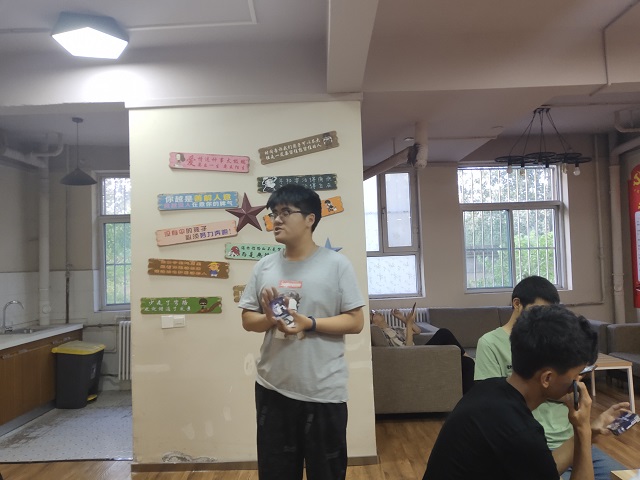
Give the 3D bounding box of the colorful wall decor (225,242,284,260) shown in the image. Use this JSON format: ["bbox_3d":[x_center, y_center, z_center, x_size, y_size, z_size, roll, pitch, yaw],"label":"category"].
[{"bbox_3d":[-0.407,0.102,3.509,0.570,0.110,0.020,4,-2,2],"label":"colorful wall decor"}]

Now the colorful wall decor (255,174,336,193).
[{"bbox_3d":[-0.164,-0.411,3.522,0.582,0.116,0.020,-2,-3,2],"label":"colorful wall decor"}]

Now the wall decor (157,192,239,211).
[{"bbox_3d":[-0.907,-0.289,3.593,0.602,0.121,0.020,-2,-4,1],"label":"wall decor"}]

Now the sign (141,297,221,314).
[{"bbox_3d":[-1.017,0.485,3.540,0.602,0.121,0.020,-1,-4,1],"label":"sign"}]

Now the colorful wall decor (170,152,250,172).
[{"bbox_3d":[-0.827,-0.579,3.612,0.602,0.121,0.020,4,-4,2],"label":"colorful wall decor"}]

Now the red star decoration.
[{"bbox_3d":[-0.541,-0.199,3.557,0.315,0.300,0.045,-6,-4,1],"label":"red star decoration"}]

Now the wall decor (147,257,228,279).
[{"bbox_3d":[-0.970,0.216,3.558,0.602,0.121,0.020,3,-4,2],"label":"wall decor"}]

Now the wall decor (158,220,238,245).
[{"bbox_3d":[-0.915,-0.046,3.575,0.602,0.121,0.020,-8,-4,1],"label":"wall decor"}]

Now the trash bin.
[{"bbox_3d":[-2.619,1.475,5.259,0.410,0.640,0.370,-2,-3,2],"label":"trash bin"}]

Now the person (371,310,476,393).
[{"bbox_3d":[1.011,1.143,4.772,1.029,0.925,0.520,-2,-3,2],"label":"person"}]

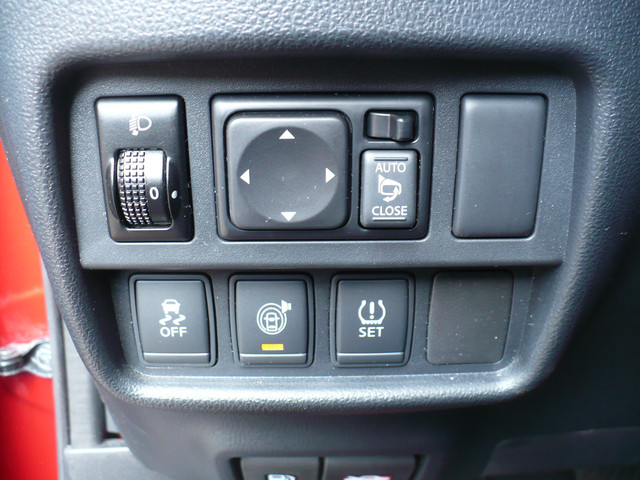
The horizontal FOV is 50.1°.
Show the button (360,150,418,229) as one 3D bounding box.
[{"bbox_3d":[0.018,-0.014,0.180,0.015,0.021,0.006,0,18,0],"label":"button"}]

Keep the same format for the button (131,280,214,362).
[{"bbox_3d":[-0.042,0.023,0.199,0.021,0.027,0.006,0,18,0],"label":"button"}]

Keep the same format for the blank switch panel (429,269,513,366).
[{"bbox_3d":[0.043,0.022,0.200,0.023,0.029,0.005,0,18,0],"label":"blank switch panel"}]

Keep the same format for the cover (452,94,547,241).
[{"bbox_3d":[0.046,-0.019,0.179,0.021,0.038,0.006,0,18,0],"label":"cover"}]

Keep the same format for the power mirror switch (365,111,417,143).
[{"bbox_3d":[0.018,-0.030,0.175,0.012,0.008,0.007,0,18,0],"label":"power mirror switch"}]

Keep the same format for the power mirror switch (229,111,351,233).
[{"bbox_3d":[-0.008,-0.018,0.178,0.030,0.030,0.008,0,18,0],"label":"power mirror switch"}]

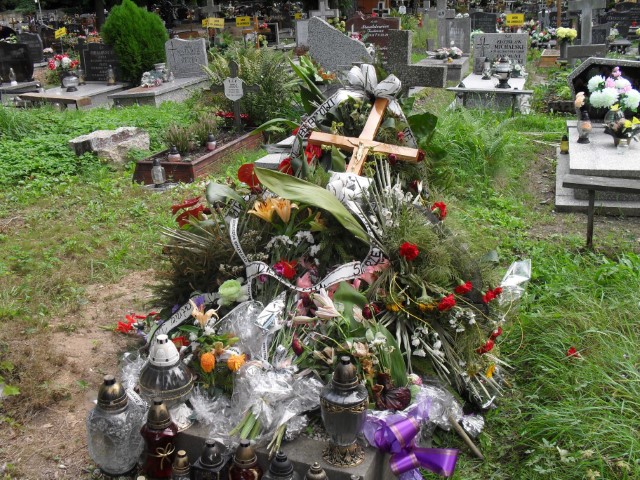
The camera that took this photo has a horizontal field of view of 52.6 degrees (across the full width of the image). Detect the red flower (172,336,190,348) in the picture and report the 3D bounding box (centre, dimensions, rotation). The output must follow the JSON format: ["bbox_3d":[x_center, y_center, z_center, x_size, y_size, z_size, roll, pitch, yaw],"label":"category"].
[{"bbox_3d":[-0.582,0.428,2.700,0.075,0.045,0.065,-7,22,-13],"label":"red flower"}]

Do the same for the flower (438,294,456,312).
[{"bbox_3d":[0.475,0.240,2.430,0.066,0.058,0.066,4,20,11],"label":"flower"}]

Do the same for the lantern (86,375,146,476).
[{"bbox_3d":[-0.641,0.567,2.030,0.185,0.325,0.185,-7,21,-19],"label":"lantern"}]

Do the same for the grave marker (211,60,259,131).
[{"bbox_3d":[-0.868,-1.490,6.650,0.500,0.690,0.060,5,22,17],"label":"grave marker"}]

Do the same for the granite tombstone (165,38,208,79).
[{"bbox_3d":[-1.898,-2.580,9.200,0.610,0.530,0.100,5,22,16],"label":"granite tombstone"}]

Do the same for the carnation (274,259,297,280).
[{"bbox_3d":[-0.131,0.111,2.450,0.080,0.070,0.070,-1,20,-3],"label":"carnation"}]

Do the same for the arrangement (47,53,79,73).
[{"bbox_3d":[-3.819,-2.637,9.600,0.460,0.280,0.400,-8,21,-20],"label":"arrangement"}]

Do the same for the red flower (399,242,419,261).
[{"bbox_3d":[0.380,0.049,2.780,0.080,0.072,0.065,1,22,8],"label":"red flower"}]

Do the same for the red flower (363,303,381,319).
[{"bbox_3d":[0.216,0.296,2.720,0.072,0.060,0.065,0,22,5],"label":"red flower"}]

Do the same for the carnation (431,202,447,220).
[{"bbox_3d":[0.553,-0.133,3.020,0.070,0.085,0.070,2,22,10],"label":"carnation"}]

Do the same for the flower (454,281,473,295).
[{"bbox_3d":[0.559,0.185,2.520,0.065,0.048,0.060,5,21,13],"label":"flower"}]

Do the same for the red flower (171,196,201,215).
[{"bbox_3d":[-0.644,-0.165,3.100,0.130,0.075,0.100,-6,22,-11],"label":"red flower"}]

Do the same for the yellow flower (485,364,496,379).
[{"bbox_3d":[0.638,0.492,2.420,0.042,0.048,0.040,6,21,16],"label":"yellow flower"}]

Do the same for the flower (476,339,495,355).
[{"bbox_3d":[0.644,0.415,2.520,0.062,0.058,0.058,6,21,15],"label":"flower"}]

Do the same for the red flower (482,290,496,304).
[{"bbox_3d":[0.676,0.229,2.580,0.053,0.048,0.053,6,21,15],"label":"red flower"}]

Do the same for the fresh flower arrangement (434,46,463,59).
[{"bbox_3d":[2.283,-3.334,11.500,0.500,0.190,0.350,4,20,10],"label":"fresh flower arrangement"}]

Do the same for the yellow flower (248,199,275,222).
[{"bbox_3d":[-0.246,-0.124,2.720,0.100,0.095,0.090,-2,21,-5],"label":"yellow flower"}]

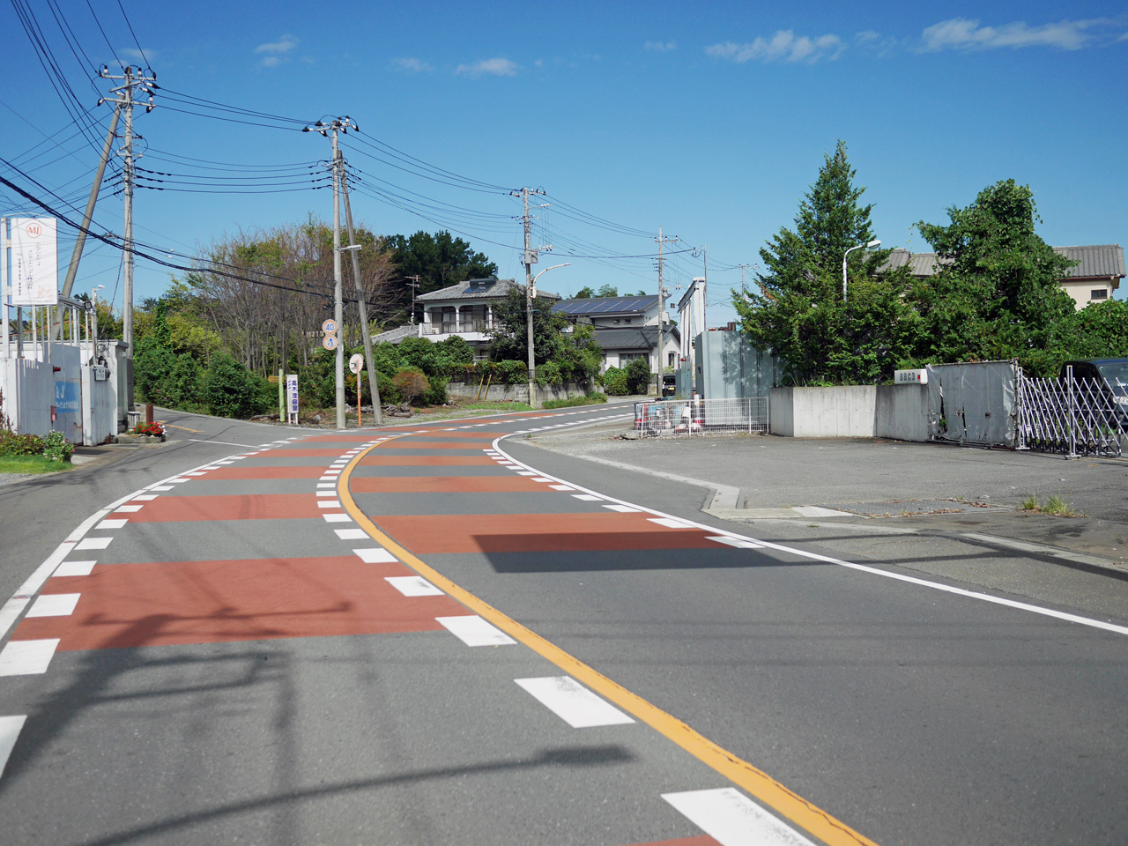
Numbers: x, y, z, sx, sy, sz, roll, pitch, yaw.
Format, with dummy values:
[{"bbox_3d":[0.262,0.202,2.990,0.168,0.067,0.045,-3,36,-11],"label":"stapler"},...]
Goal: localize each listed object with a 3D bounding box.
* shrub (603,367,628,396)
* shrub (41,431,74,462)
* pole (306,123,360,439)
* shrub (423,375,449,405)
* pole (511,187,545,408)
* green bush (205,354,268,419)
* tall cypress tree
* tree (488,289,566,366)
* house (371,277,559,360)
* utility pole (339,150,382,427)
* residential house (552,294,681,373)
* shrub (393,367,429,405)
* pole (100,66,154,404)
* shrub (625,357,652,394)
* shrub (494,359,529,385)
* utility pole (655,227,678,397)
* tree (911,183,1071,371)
[{"bbox_3d":[3.718,-3.003,94.000,1.800,2.065,1.700,-1,1,0],"label":"shrub"},{"bbox_3d":[-11.673,0.537,30.000,0.740,0.730,0.720,-1,1,0],"label":"shrub"},{"bbox_3d":[-9.442,-6.074,53.000,1.850,12.756,1.050,0,2,30],"label":"pole"},{"bbox_3d":[-6.591,-1.653,67.000,1.400,1.540,1.350,-1,1,0],"label":"shrub"},{"bbox_3d":[-2.026,-7.129,74.000,1.850,12.504,0.500,0,1,17],"label":"pole"},{"bbox_3d":[-15.070,-1.704,60.000,2.900,3.042,2.700,-1,1,0],"label":"green bush"},{"bbox_3d":[9.021,-5.492,45.000,6.100,8.580,5.900,-1,1,0],"label":"tall cypress tree"},{"bbox_3d":[-2.273,-5.339,81.000,4.300,5.913,4.200,0,1,10],"label":"tree"},{"bbox_3d":[-6.544,-6.388,93.946,12.400,7.900,6.800,0,1,25],"label":"house"},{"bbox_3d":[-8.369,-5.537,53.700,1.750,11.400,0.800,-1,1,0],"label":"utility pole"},{"bbox_3d":[4.440,-6.720,109.379,10.300,7.900,8.200,0,1,25],"label":"residential house"},{"bbox_3d":[-7.859,-1.903,67.000,1.750,1.947,1.600,0,1,10],"label":"shrub"},{"bbox_3d":[-15.479,-6.464,46.300,1.850,12.580,0.800,-1,1,-5],"label":"pole"},{"bbox_3d":[5.370,-3.432,94.000,2.000,2.733,1.900,-1,1,0],"label":"shrub"},{"bbox_3d":[-3.097,-3.019,77.000,1.850,1.613,1.500,0,1,10],"label":"shrub"},{"bbox_3d":[7.496,-8.113,96.000,1.750,12.523,0.500,0,1,23],"label":"utility pole"},{"bbox_3d":[13.950,-4.382,42.500,5.400,7.183,5.200,-1,1,0],"label":"tree"}]

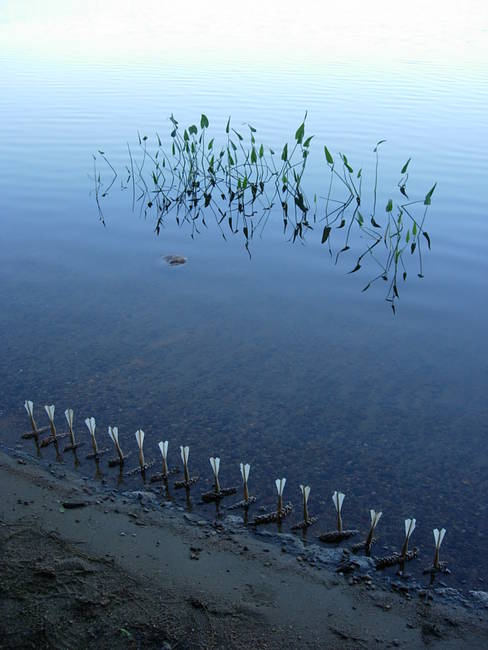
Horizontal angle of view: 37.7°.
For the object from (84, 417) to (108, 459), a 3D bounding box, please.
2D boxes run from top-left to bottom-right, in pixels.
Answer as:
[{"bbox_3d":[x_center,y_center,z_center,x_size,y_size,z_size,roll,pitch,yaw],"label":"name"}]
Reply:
[{"bbox_3d":[-0.481,0.367,2.318,0.076,0.154,0.042,-14,31,-23],"label":"object"}]

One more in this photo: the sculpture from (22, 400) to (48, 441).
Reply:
[{"bbox_3d":[-0.715,0.319,2.425,0.097,0.141,0.042,-17,33,-28],"label":"sculpture"}]

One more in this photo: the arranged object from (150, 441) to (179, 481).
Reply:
[{"bbox_3d":[-0.248,0.423,2.228,0.101,0.139,0.042,-17,32,-27],"label":"arranged object"}]

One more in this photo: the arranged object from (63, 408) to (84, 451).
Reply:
[{"bbox_3d":[-0.567,0.350,2.347,0.067,0.159,0.042,-17,33,-28],"label":"arranged object"}]

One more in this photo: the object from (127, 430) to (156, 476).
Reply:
[{"bbox_3d":[-0.331,0.400,2.254,0.110,0.154,0.042,-20,34,-32],"label":"object"}]

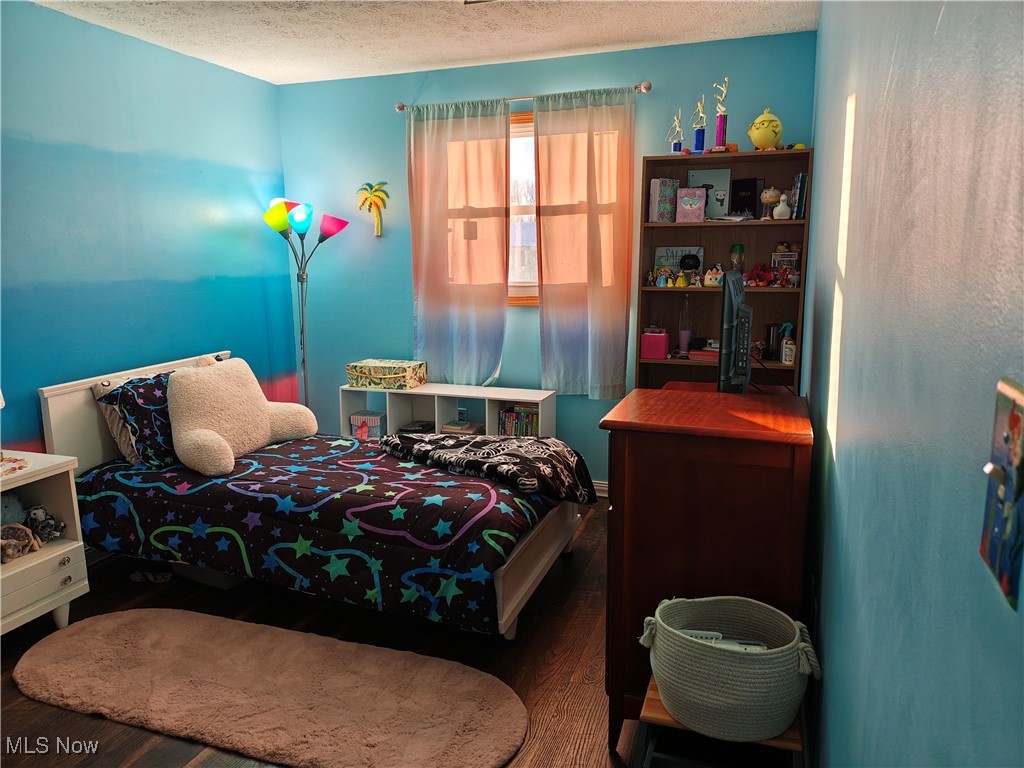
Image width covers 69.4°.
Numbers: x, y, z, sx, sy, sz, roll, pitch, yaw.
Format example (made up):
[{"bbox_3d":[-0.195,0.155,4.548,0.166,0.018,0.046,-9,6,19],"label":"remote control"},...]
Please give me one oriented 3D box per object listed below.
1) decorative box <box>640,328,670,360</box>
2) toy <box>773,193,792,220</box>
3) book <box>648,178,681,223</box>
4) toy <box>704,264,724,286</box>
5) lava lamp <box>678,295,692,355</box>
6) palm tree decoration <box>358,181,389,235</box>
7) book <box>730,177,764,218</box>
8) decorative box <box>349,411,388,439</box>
[{"bbox_3d":[0.727,-0.206,3.778,0.124,0.146,0.140,3,11,19],"label":"decorative box"},{"bbox_3d":[1.276,-0.834,3.483,0.085,0.128,0.085,3,10,19],"label":"toy"},{"bbox_3d":[0.753,-0.903,3.660,0.121,0.210,0.071,-6,12,-28],"label":"book"},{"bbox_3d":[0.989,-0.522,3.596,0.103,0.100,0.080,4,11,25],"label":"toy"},{"bbox_3d":[0.892,-0.297,3.794,0.064,0.327,0.064,3,11,19],"label":"lava lamp"},{"bbox_3d":[-0.832,-1.043,4.429,0.210,0.322,0.030,3,10,19],"label":"palm tree decoration"},{"bbox_3d":[1.144,-0.888,3.595,0.060,0.200,0.143,-8,13,-37],"label":"book"},{"bbox_3d":[-0.843,0.242,4.418,0.190,0.118,0.130,3,11,19],"label":"decorative box"}]

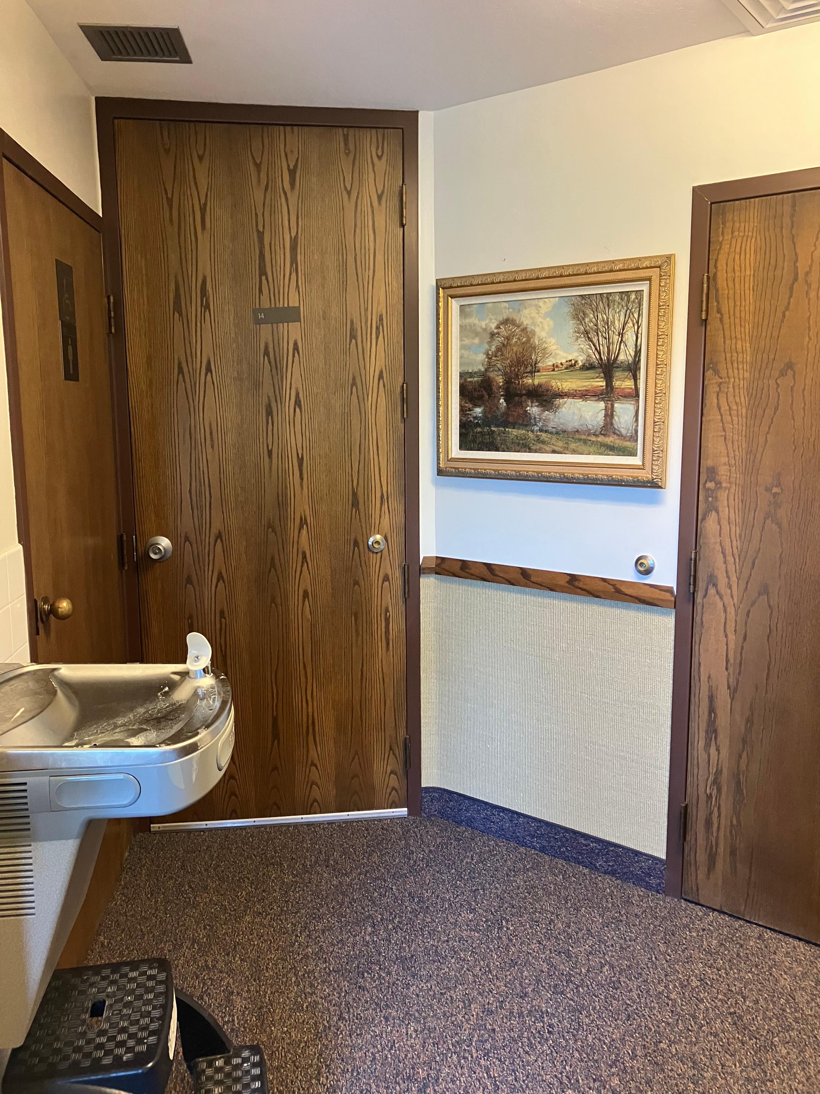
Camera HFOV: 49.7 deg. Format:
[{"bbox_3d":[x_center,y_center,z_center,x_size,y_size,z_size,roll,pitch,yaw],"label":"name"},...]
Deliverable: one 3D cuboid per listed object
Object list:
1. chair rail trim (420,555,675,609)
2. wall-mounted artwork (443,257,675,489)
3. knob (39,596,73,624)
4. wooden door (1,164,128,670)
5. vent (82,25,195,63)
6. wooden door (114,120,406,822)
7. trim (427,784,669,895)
[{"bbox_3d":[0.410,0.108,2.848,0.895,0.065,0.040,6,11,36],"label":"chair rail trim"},{"bbox_3d":[0.405,-0.525,2.736,0.810,0.652,0.050,6,11,36],"label":"wall-mounted artwork"},{"bbox_3d":[-0.842,0.151,2.128,0.070,0.068,0.067,-1,9,-6],"label":"knob"},{"bbox_3d":[-0.938,0.087,2.509,0.045,2.020,0.914,-1,9,-6],"label":"wooden door"},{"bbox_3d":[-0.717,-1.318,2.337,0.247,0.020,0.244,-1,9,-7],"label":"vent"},{"bbox_3d":[-0.470,-0.177,3.026,0.912,2.375,0.045,-1,9,-7],"label":"wooden door"},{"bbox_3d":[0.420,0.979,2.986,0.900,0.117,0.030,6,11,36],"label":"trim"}]

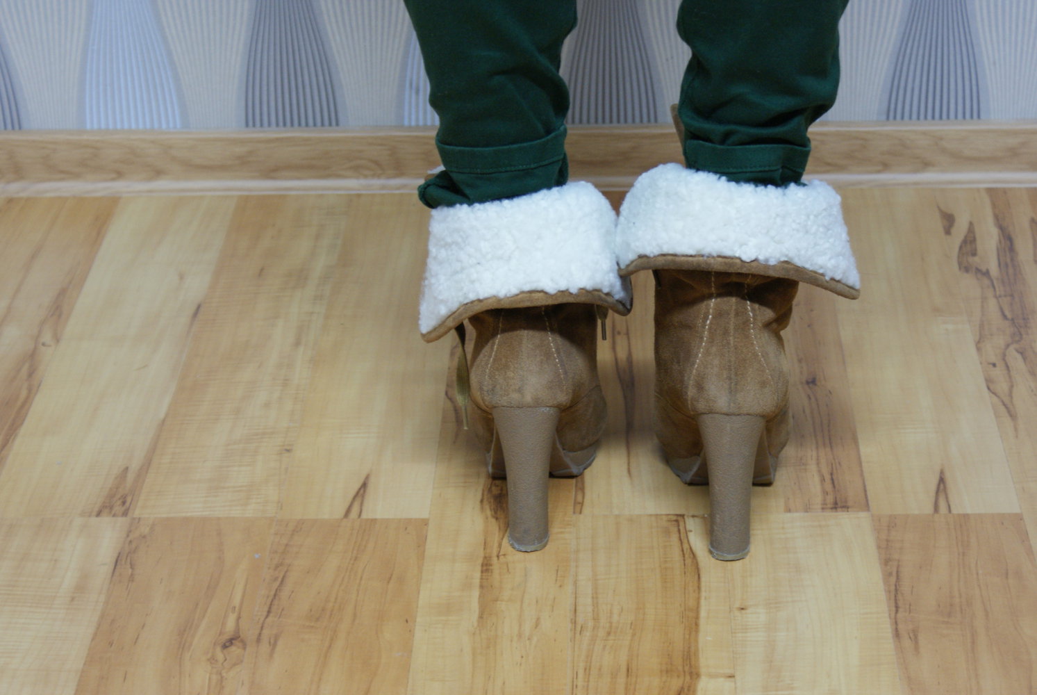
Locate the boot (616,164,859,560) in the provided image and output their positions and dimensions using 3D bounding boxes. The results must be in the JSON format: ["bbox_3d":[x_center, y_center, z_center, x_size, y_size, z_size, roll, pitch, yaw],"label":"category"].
[{"bbox_3d":[0.135,-0.021,1.655,0.148,0.252,0.244,0,27,2],"label":"boot"}]

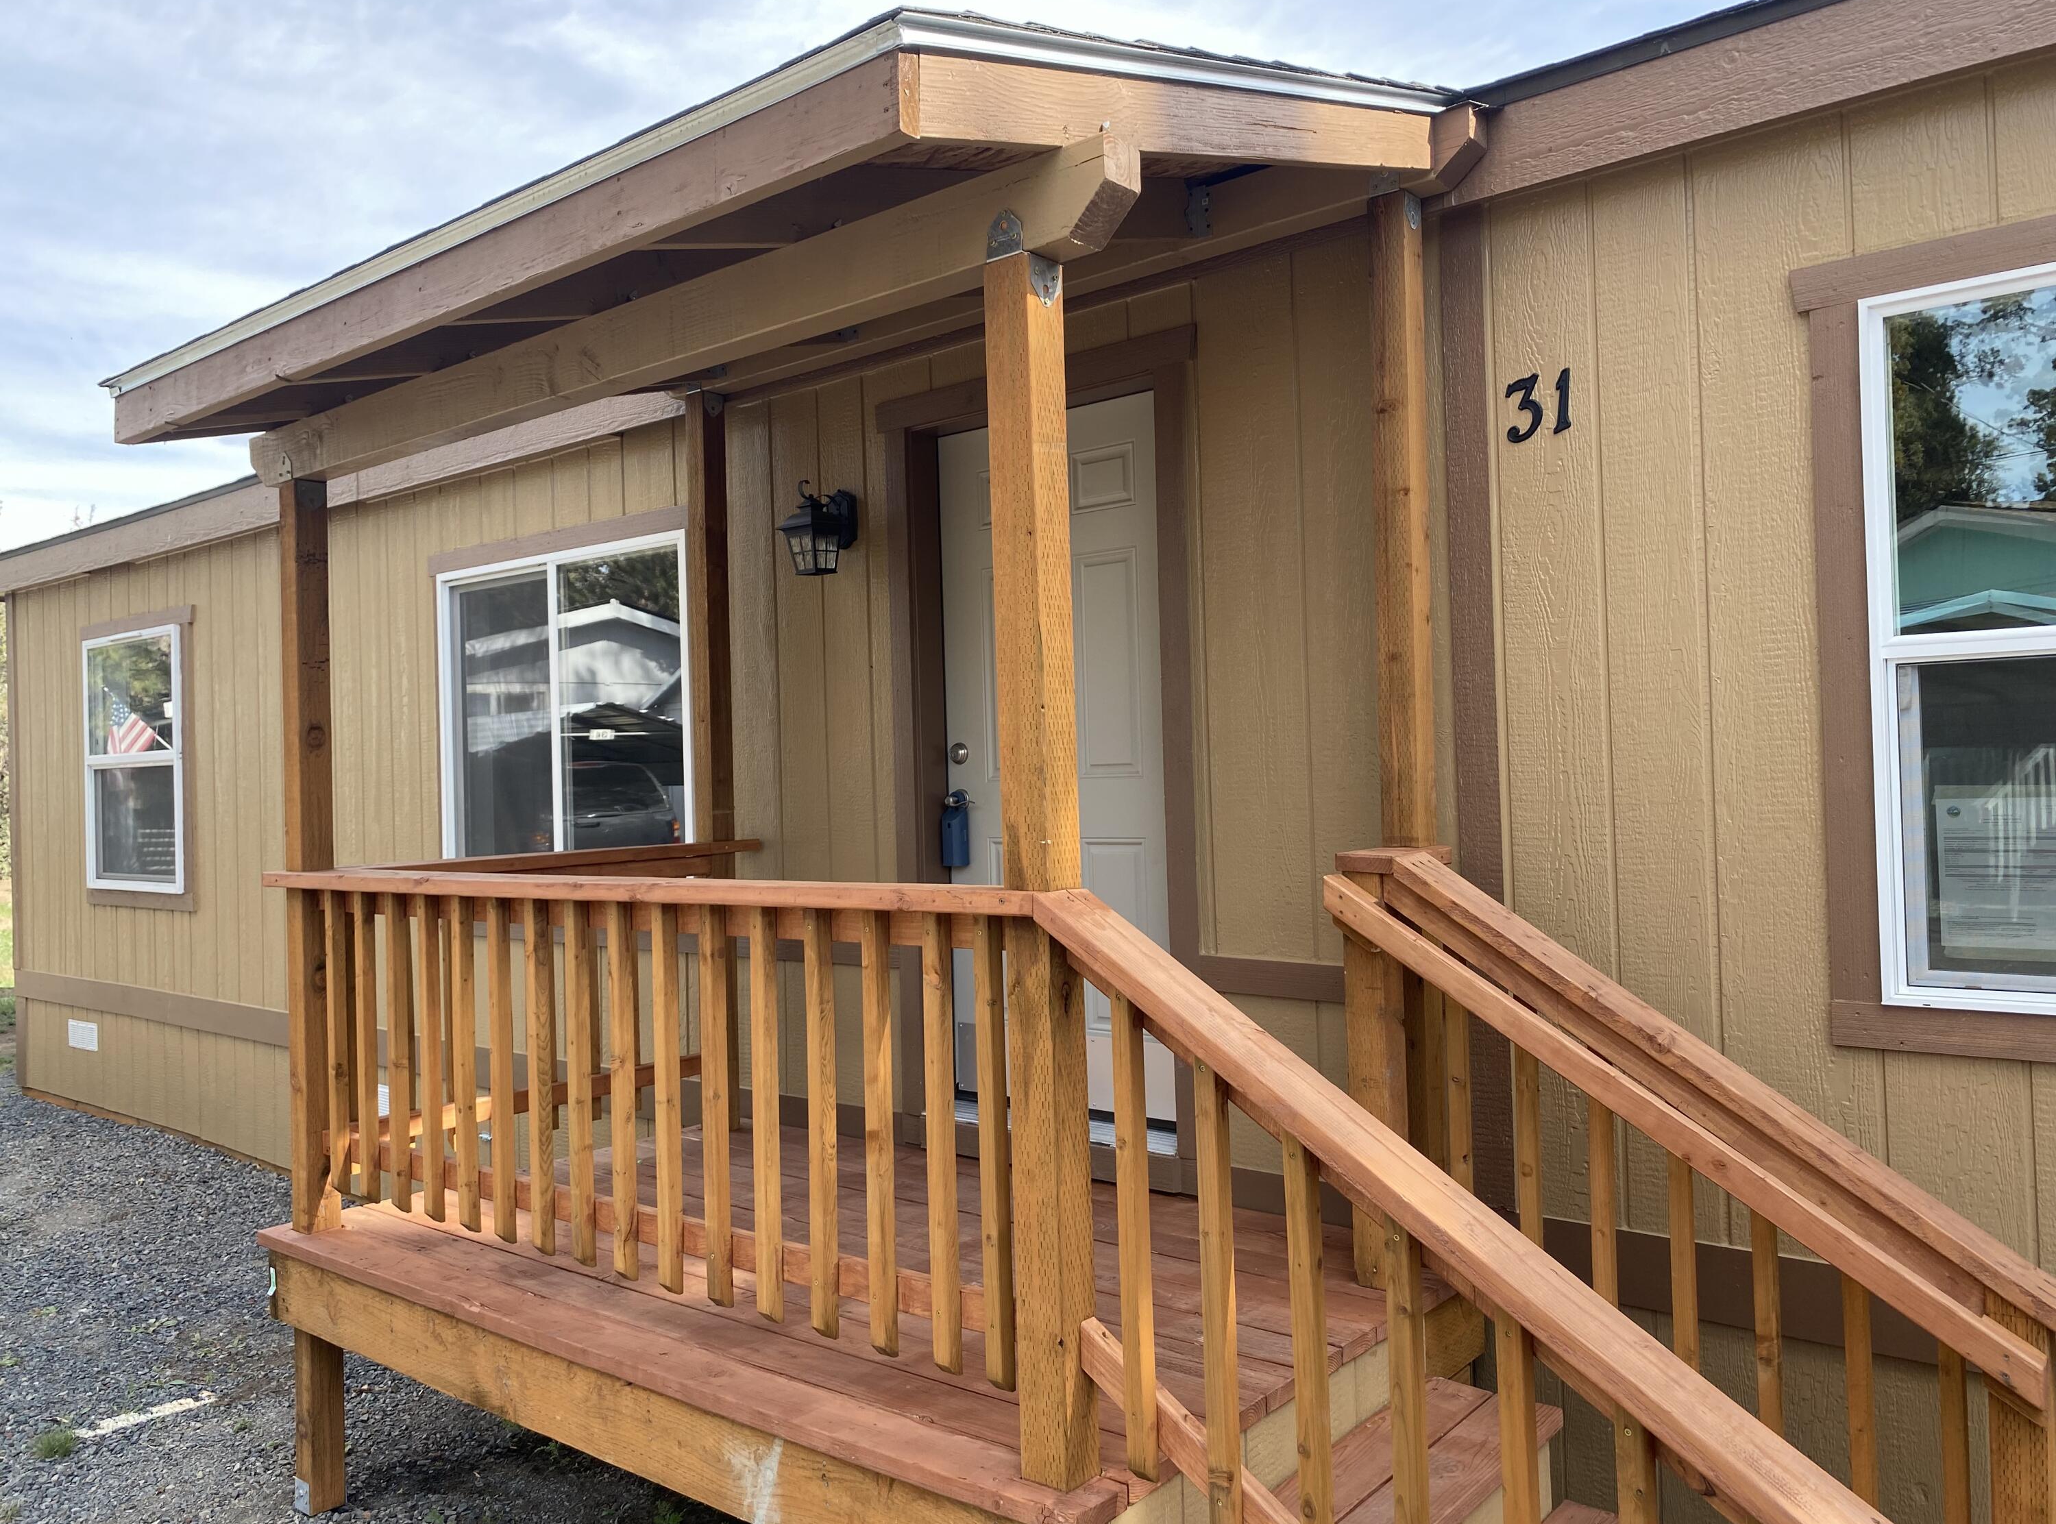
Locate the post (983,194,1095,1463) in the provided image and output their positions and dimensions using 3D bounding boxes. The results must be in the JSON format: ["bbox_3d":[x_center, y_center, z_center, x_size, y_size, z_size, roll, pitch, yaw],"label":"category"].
[{"bbox_3d":[0.024,0.163,2.467,0.090,1.940,0.090,-2,-1,39],"label":"post"}]

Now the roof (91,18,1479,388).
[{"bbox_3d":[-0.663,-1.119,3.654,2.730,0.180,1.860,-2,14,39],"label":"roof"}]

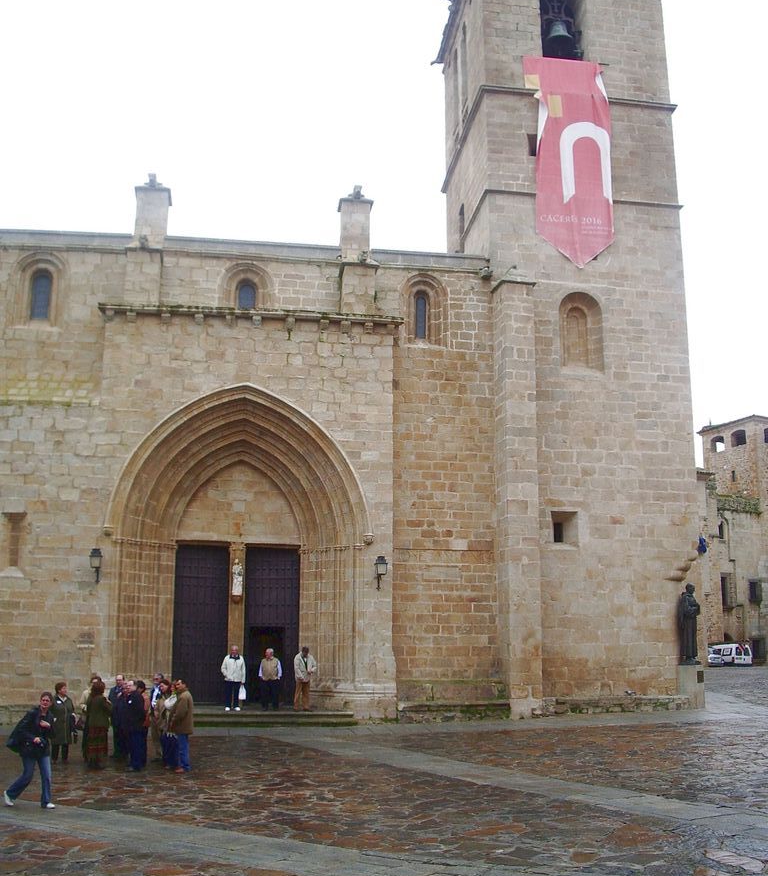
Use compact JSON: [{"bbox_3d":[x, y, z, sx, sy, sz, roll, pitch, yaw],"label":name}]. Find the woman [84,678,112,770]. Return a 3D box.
[{"bbox_3d":[-5.331,5.340,19.300,0.520,1.630,0.400,2,-12,-10],"label":"woman"}]

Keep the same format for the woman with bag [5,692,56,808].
[{"bbox_3d":[-5.110,4.485,14.945,0.600,1.564,0.450,-7,-13,31],"label":"woman with bag"}]

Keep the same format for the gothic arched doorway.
[{"bbox_3d":[-4.075,3.073,29.442,7.223,8.945,2.100,2,-11,-9],"label":"gothic arched doorway"}]

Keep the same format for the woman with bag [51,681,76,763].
[{"bbox_3d":[-6.520,5.767,21.046,0.480,1.573,0.340,7,-13,-31],"label":"woman with bag"}]

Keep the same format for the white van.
[{"bbox_3d":[28.142,17.747,84.843,1.700,1.820,4.100,3,-11,-18],"label":"white van"}]

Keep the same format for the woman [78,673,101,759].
[{"bbox_3d":[-5.678,5.436,20.100,0.500,1.620,0.380,5,-13,-23],"label":"woman"}]

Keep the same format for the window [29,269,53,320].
[{"bbox_3d":[-10.234,-4.281,30.892,0.700,1.550,0.300,2,-12,-8],"label":"window"}]

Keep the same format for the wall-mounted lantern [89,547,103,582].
[{"bbox_3d":[-7.629,3.388,27.439,0.370,0.903,0.560,2,-11,-9],"label":"wall-mounted lantern"}]

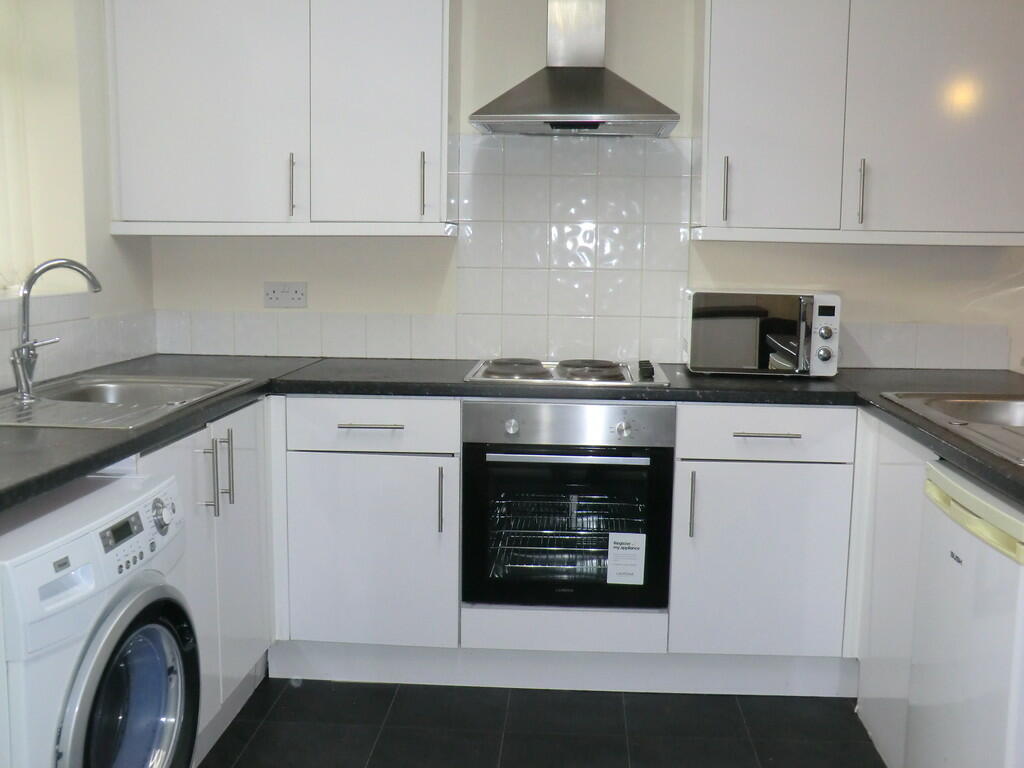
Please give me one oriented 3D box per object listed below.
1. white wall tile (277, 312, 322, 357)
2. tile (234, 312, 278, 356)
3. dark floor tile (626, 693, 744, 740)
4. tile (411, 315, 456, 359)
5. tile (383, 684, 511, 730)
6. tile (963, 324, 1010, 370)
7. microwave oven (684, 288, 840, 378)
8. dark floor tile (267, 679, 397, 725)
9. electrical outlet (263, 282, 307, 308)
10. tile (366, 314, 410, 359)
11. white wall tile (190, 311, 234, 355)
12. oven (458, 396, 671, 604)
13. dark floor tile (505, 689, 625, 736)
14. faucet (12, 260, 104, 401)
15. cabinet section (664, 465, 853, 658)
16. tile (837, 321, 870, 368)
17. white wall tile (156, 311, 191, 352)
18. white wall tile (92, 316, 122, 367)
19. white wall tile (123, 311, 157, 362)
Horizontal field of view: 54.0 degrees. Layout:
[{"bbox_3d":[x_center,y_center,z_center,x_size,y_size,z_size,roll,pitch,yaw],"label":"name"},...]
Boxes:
[{"bbox_3d":[-0.717,-0.167,3.405,0.150,0.150,0.009,1,8,3],"label":"white wall tile"},{"bbox_3d":[-0.865,-0.169,3.400,0.150,0.150,0.008,1,8,3],"label":"tile"},{"bbox_3d":[0.488,0.936,2.855,0.333,0.010,0.320,1,8,3],"label":"dark floor tile"},{"bbox_3d":[-0.261,-0.159,3.380,0.150,0.150,0.009,1,8,3],"label":"tile"},{"bbox_3d":[-0.179,0.924,2.892,0.333,0.010,0.320,1,8,3],"label":"tile"},{"bbox_3d":[1.543,-0.121,3.282,0.150,0.150,0.009,1,8,3],"label":"tile"},{"bbox_3d":[0.768,-0.158,3.084,0.435,0.251,0.335,2,8,12],"label":"microwave oven"},{"bbox_3d":[-0.513,0.918,2.910,0.333,0.010,0.320,1,8,3],"label":"dark floor tile"},{"bbox_3d":[-0.759,-0.297,3.371,0.147,0.087,0.011,1,8,3],"label":"electrical outlet"},{"bbox_3d":[-0.414,-0.161,3.372,0.150,0.150,0.008,1,8,3],"label":"tile"},{"bbox_3d":[-1.014,-0.172,3.410,0.150,0.150,0.008,1,8,3],"label":"white wall tile"},{"bbox_3d":[0.170,0.309,3.102,0.595,0.595,0.575,1,8,3],"label":"oven"},{"bbox_3d":[0.154,0.930,2.873,0.333,0.010,0.320,1,8,3],"label":"dark floor tile"},{"bbox_3d":[-1.062,-0.130,2.361,0.225,0.340,0.120,0,8,-5],"label":"faucet"},{"bbox_3d":[0.714,0.464,3.127,0.496,0.566,0.580,1,7,3],"label":"cabinet section"},{"bbox_3d":[1.103,-0.128,3.306,0.150,0.150,0.009,1,8,3],"label":"tile"},{"bbox_3d":[-1.151,-0.175,3.429,0.120,0.150,0.009,1,8,3],"label":"white wall tile"},{"bbox_3d":[-1.250,-0.133,3.100,0.008,0.150,0.155,1,8,3],"label":"white wall tile"},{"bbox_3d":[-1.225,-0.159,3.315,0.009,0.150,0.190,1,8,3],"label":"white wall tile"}]

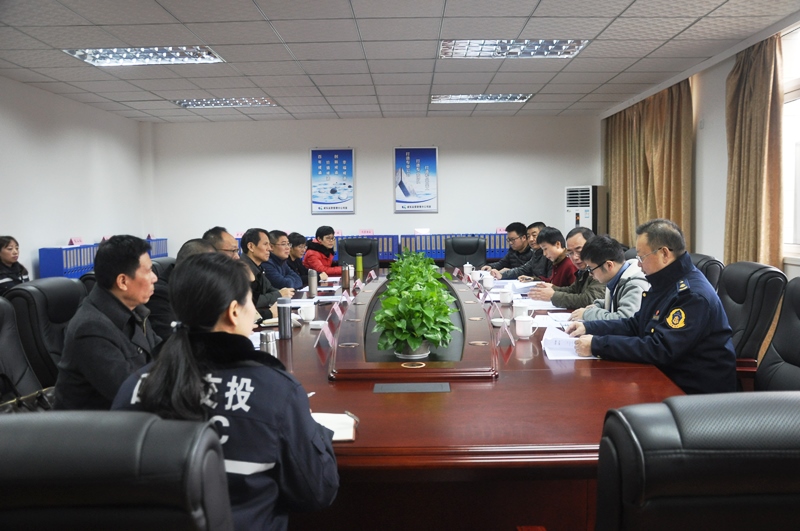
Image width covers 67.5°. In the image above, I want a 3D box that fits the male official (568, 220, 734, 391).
[{"bbox_3d":[1.081,0.472,2.553,0.680,1.330,0.550,0,5,6],"label":"male official"}]

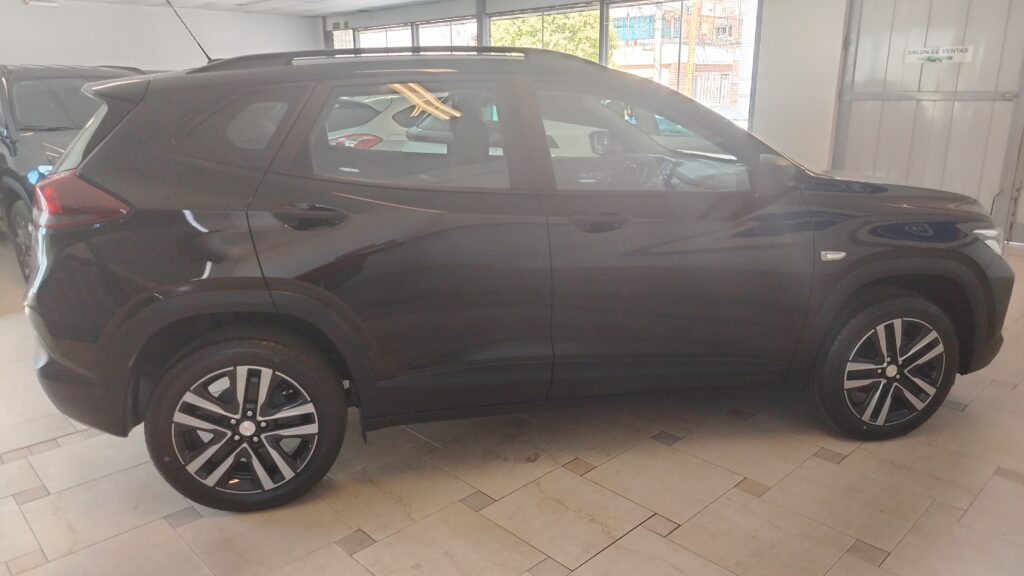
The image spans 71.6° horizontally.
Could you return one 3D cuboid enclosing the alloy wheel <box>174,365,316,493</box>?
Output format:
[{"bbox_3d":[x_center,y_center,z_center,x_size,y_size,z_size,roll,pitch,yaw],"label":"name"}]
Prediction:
[{"bbox_3d":[-0.934,0.478,2.536,0.475,0.475,0.165,-3,16,-11],"label":"alloy wheel"}]

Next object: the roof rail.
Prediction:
[{"bbox_3d":[-0.416,-0.809,2.513,1.400,0.095,0.055,-3,16,-11],"label":"roof rail"}]

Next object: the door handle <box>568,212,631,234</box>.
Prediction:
[{"bbox_3d":[0.313,-0.229,2.522,0.235,0.072,0.050,-3,16,-11],"label":"door handle"}]

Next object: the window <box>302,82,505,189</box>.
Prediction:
[{"bbox_3d":[-0.352,-0.524,2.461,0.680,0.390,0.050,-3,-5,-11],"label":"window"}]

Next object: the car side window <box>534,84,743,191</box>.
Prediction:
[{"bbox_3d":[0.495,-0.546,2.629,0.810,0.395,0.050,-3,-5,-11],"label":"car side window"}]

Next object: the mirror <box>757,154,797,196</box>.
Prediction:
[{"bbox_3d":[0.941,-0.401,2.531,0.110,0.155,0.170,-3,16,-11],"label":"mirror"}]

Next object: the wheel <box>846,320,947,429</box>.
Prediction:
[{"bbox_3d":[1.583,0.336,3.032,0.475,0.475,0.165,-3,16,-11],"label":"wheel"}]

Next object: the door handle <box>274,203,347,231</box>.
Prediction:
[{"bbox_3d":[-0.655,-0.230,2.316,0.230,0.083,0.050,-3,16,-11],"label":"door handle"}]

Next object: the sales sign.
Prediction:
[{"bbox_3d":[4.311,-2.355,7.186,0.620,0.150,0.012,14,21,43],"label":"sales sign"}]

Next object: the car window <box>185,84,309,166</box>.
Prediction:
[{"bbox_3d":[-0.886,-0.536,2.360,0.380,0.280,0.050,-2,-6,-5],"label":"car window"}]

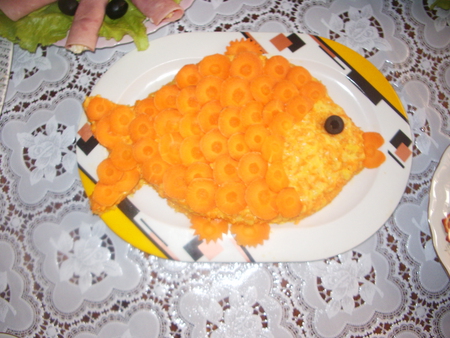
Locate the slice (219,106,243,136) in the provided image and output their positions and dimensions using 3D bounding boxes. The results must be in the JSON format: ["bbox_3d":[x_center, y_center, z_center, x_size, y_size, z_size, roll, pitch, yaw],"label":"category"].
[{"bbox_3d":[0.008,-0.046,0.441,0.029,0.004,0.029,0,81,-3],"label":"slice"}]

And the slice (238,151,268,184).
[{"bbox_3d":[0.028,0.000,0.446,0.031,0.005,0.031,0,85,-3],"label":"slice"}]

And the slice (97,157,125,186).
[{"bbox_3d":[-0.114,0.003,0.452,0.027,0.005,0.027,0,82,3],"label":"slice"}]

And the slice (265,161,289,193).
[{"bbox_3d":[0.051,0.008,0.453,0.027,0.004,0.031,0,84,-9],"label":"slice"}]

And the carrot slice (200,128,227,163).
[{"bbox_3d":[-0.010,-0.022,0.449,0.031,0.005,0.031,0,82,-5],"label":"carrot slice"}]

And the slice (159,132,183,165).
[{"bbox_3d":[-0.052,-0.020,0.452,0.029,0.004,0.031,0,81,1],"label":"slice"}]

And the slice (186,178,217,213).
[{"bbox_3d":[-0.022,0.027,0.448,0.031,0.004,0.034,0,88,-1],"label":"slice"}]

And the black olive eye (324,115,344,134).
[{"bbox_3d":[0.106,-0.043,0.441,0.019,0.007,0.019,1,78,-6],"label":"black olive eye"}]

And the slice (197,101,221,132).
[{"bbox_3d":[-0.012,-0.050,0.441,0.031,0.004,0.031,0,81,0],"label":"slice"}]

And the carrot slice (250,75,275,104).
[{"bbox_3d":[0.039,-0.080,0.459,0.028,0.005,0.028,0,78,-3],"label":"carrot slice"}]

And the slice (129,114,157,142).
[{"bbox_3d":[-0.082,-0.040,0.456,0.028,0.004,0.029,0,79,-1],"label":"slice"}]

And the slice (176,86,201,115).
[{"bbox_3d":[-0.034,-0.067,0.448,0.028,0.004,0.028,0,75,0],"label":"slice"}]

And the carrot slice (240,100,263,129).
[{"bbox_3d":[0.029,-0.052,0.441,0.027,0.004,0.027,0,81,-3],"label":"carrot slice"}]

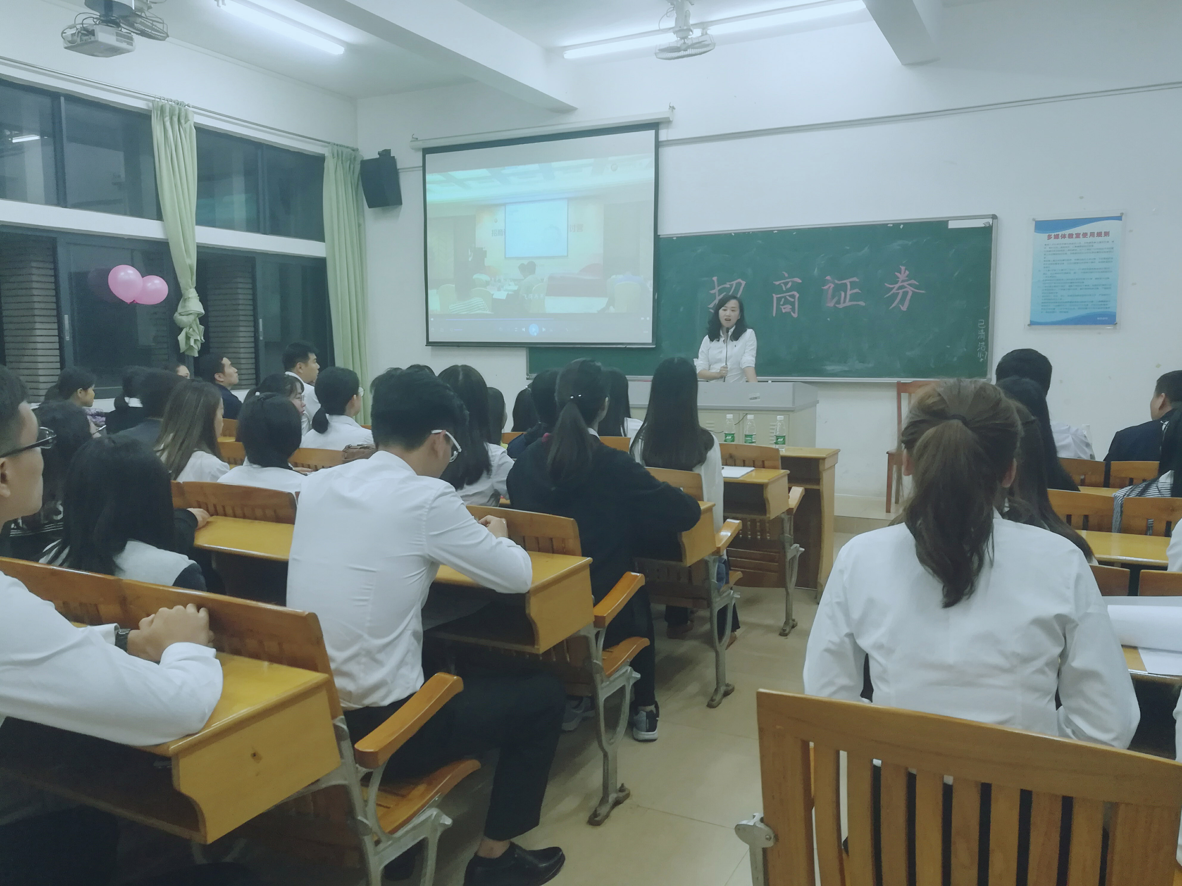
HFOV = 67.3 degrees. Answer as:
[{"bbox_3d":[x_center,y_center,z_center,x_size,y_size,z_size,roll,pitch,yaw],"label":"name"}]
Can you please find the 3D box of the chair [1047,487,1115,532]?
[{"bbox_3d":[1.468,0.560,3.080,0.525,0.900,0.490,3,7,28],"label":"chair"}]

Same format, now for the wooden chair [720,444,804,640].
[{"bbox_3d":[0.729,0.431,4.262,0.545,0.890,0.440,3,7,28],"label":"wooden chair"}]

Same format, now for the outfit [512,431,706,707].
[{"bbox_3d":[0.002,0.441,2.916,0.620,0.950,0.680,3,8,28],"label":"outfit"}]

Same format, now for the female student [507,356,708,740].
[{"bbox_3d":[0.011,0.374,2.926,0.620,1.300,0.740,3,8,28],"label":"female student"}]

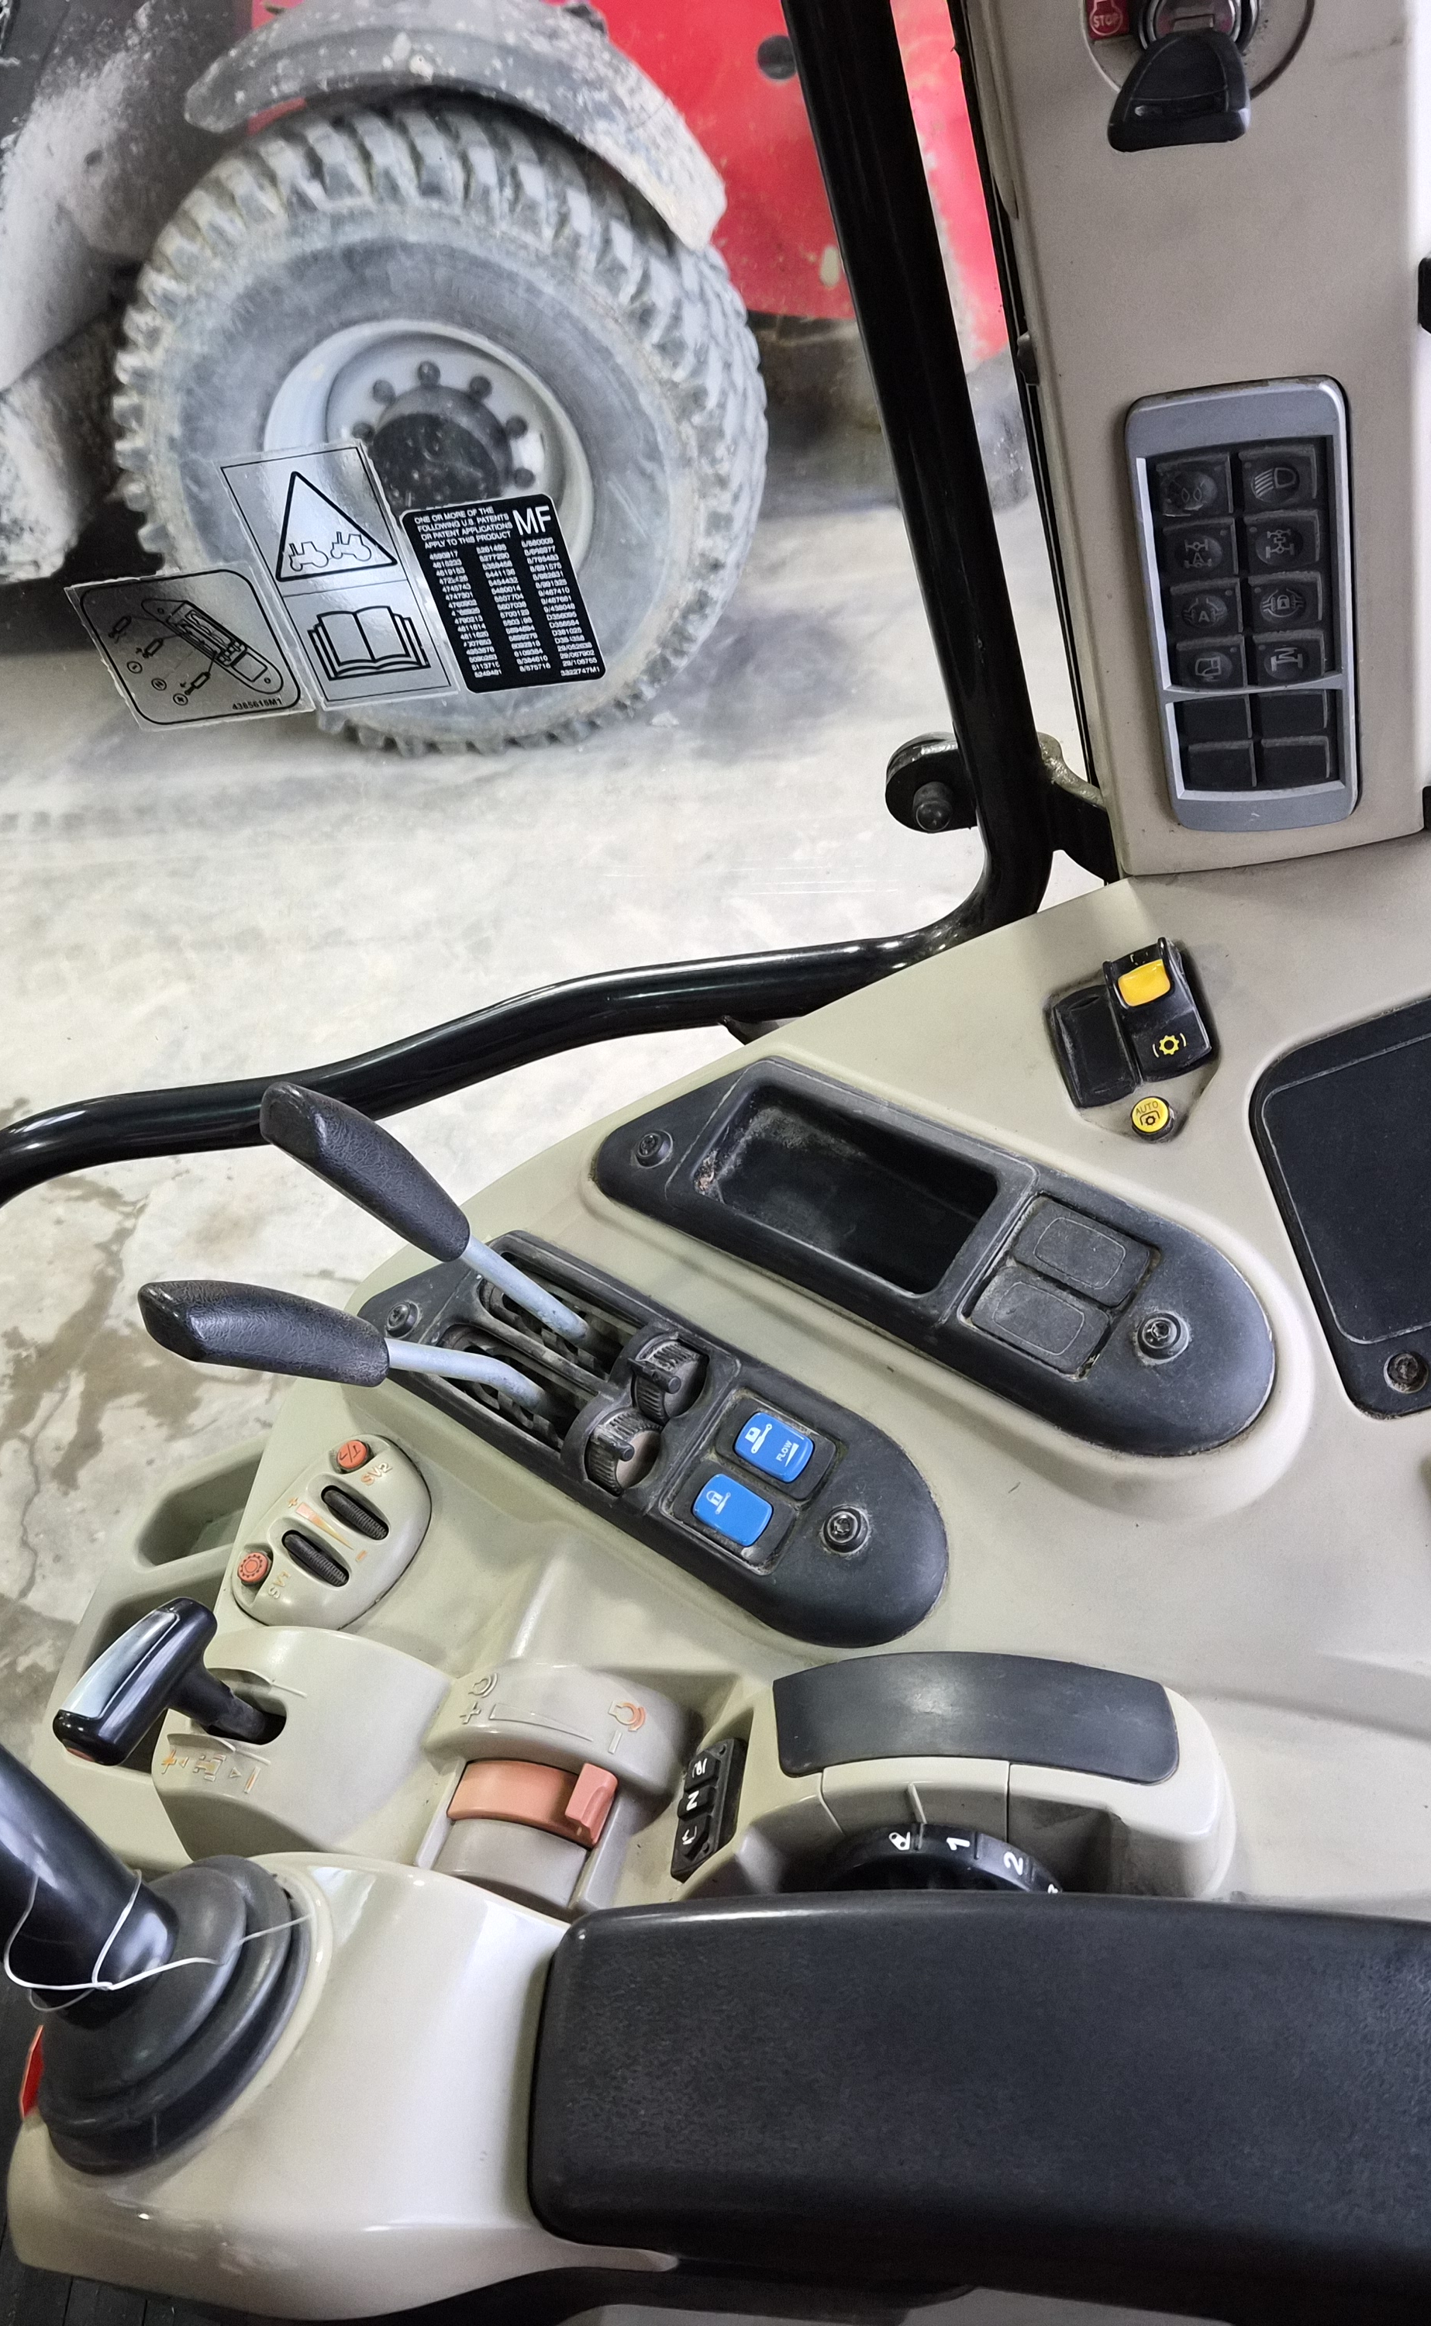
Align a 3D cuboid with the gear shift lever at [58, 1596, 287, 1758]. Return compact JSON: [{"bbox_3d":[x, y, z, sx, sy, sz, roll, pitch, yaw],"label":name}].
[{"bbox_3d":[-0.155,0.154,0.599,0.060,0.064,0.028,-42,46,9],"label":"gear shift lever"}]

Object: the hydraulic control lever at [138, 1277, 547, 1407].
[{"bbox_3d":[-0.120,0.058,0.670,0.036,0.149,0.034,-19,62,47],"label":"hydraulic control lever"}]

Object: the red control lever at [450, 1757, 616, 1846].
[{"bbox_3d":[-0.052,0.181,0.585,0.046,0.020,0.024,-3,47,14],"label":"red control lever"}]

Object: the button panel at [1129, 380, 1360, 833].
[{"bbox_3d":[0.167,-0.173,0.647,0.069,0.158,0.012,-3,47,15],"label":"button panel"}]

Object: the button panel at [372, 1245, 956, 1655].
[{"bbox_3d":[-0.024,0.086,0.705,0.238,0.028,0.075,26,65,31],"label":"button panel"}]

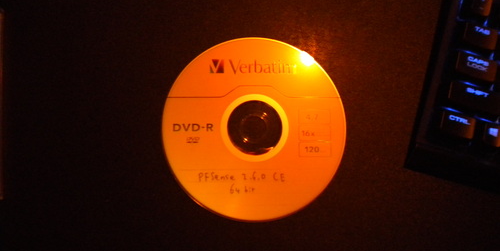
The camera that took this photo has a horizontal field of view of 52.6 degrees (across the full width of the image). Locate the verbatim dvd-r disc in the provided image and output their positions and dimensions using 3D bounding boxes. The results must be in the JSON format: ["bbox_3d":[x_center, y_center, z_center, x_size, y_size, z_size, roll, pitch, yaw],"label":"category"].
[{"bbox_3d":[0.003,0.001,0.329,0.120,0.001,0.120,0,84,-3],"label":"verbatim dvd-r disc"}]

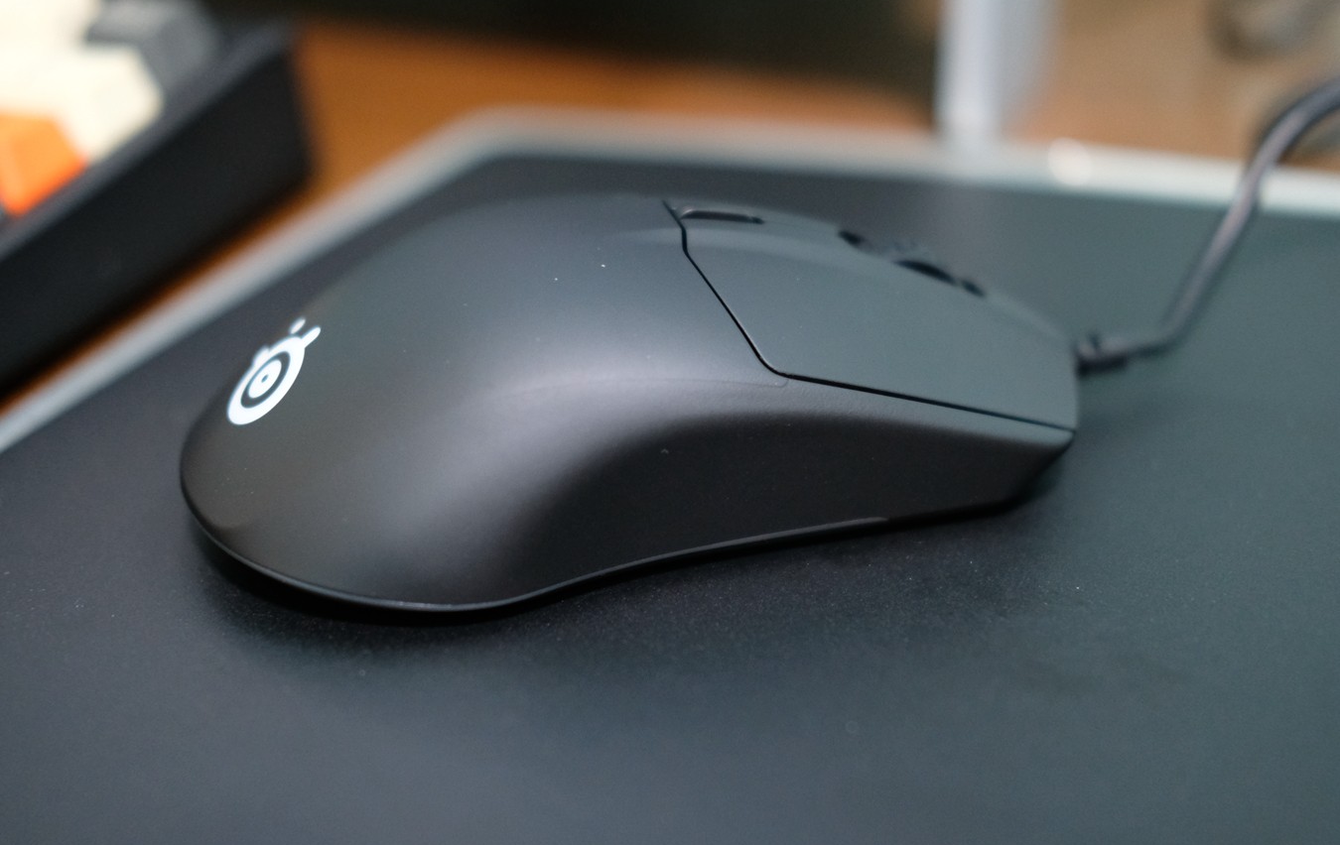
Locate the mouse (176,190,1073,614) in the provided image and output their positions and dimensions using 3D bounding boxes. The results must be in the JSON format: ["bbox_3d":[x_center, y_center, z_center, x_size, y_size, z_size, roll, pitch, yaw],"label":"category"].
[{"bbox_3d":[-0.005,-0.010,0.268,0.121,0.038,0.067,-8,25,-14],"label":"mouse"}]

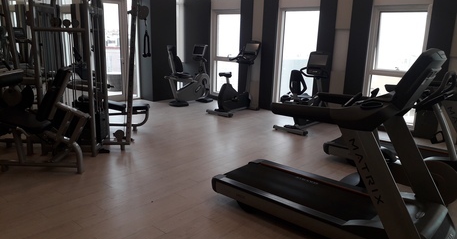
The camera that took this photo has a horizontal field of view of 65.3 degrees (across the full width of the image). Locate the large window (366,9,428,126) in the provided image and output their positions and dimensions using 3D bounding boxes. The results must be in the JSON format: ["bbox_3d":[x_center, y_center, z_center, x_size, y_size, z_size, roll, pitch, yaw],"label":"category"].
[{"bbox_3d":[2.983,-0.912,6.363,0.930,2.060,0.120,12,17,37],"label":"large window"}]

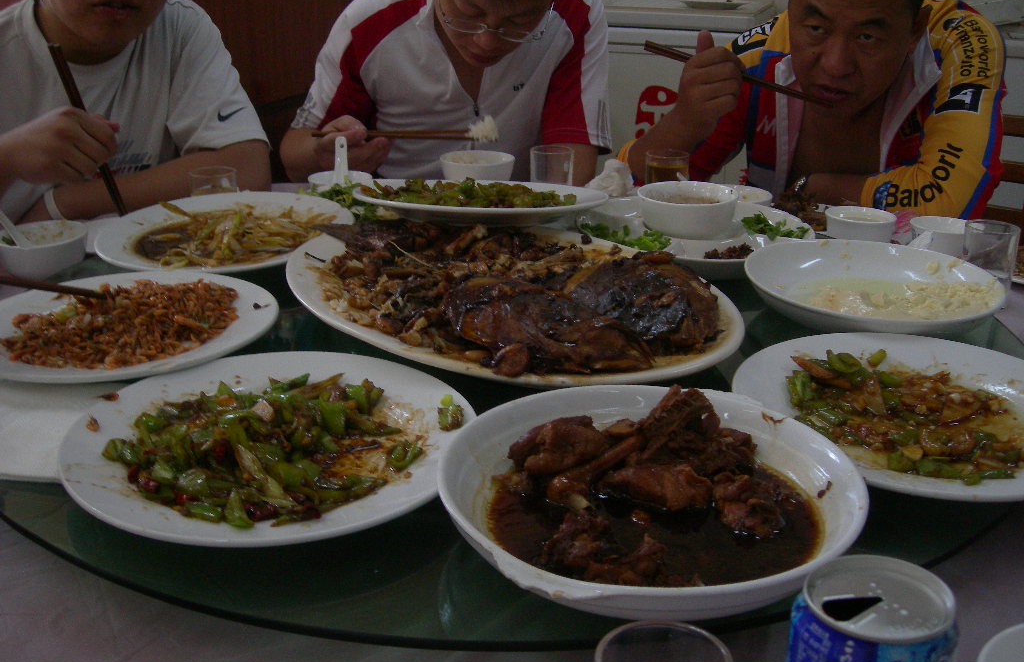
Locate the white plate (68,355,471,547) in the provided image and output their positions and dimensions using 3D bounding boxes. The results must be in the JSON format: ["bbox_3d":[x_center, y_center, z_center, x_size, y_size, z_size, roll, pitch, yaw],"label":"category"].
[{"bbox_3d":[-0.149,0.081,0.717,0.255,0.034,0.255,1,22,0],"label":"white plate"}]

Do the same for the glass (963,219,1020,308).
[{"bbox_3d":[0.494,-0.069,1.172,0.054,0.082,0.054,1,22,0],"label":"glass"}]

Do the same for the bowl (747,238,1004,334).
[{"bbox_3d":[0.313,-0.028,0.989,0.216,0.043,0.216,1,22,0],"label":"bowl"}]

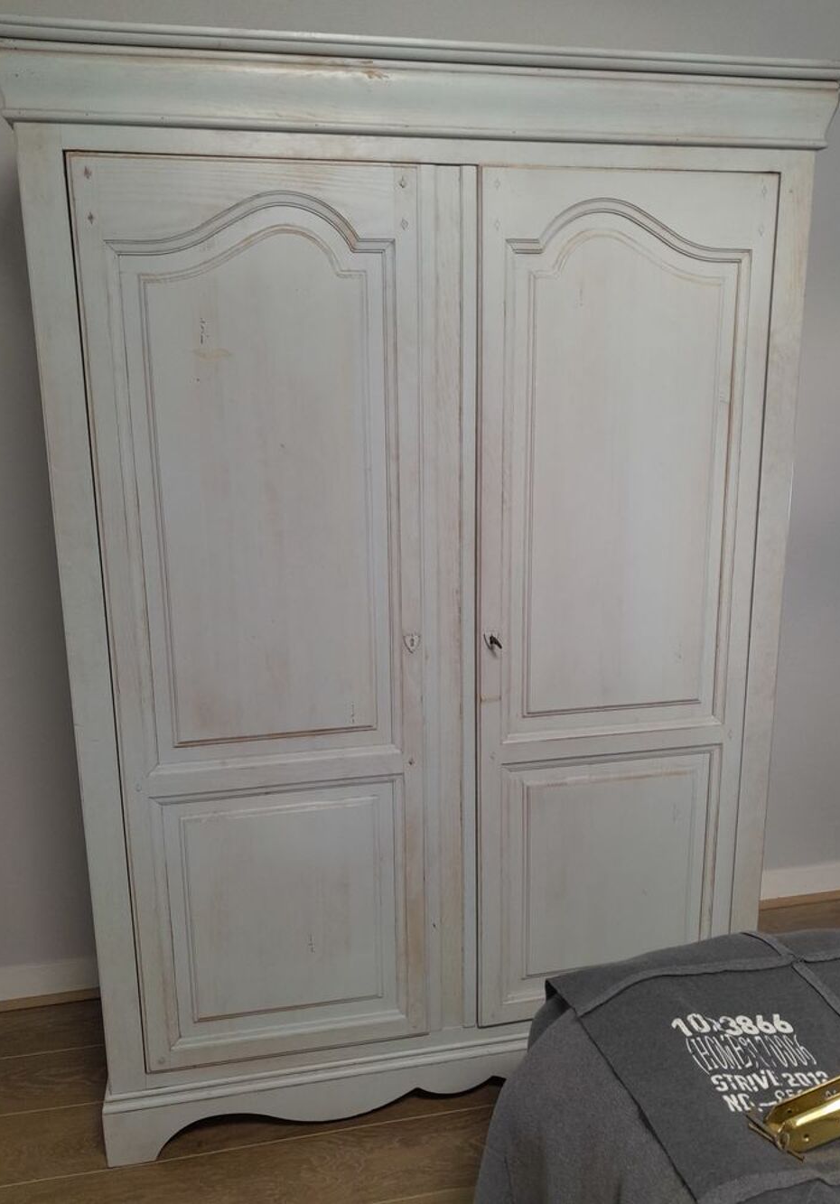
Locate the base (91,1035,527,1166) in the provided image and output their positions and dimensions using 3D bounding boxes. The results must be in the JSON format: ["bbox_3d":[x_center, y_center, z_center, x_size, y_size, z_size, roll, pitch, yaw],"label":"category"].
[{"bbox_3d":[0.020,0.932,2.221,1.398,0.160,0.555,-3,13,-11],"label":"base"}]

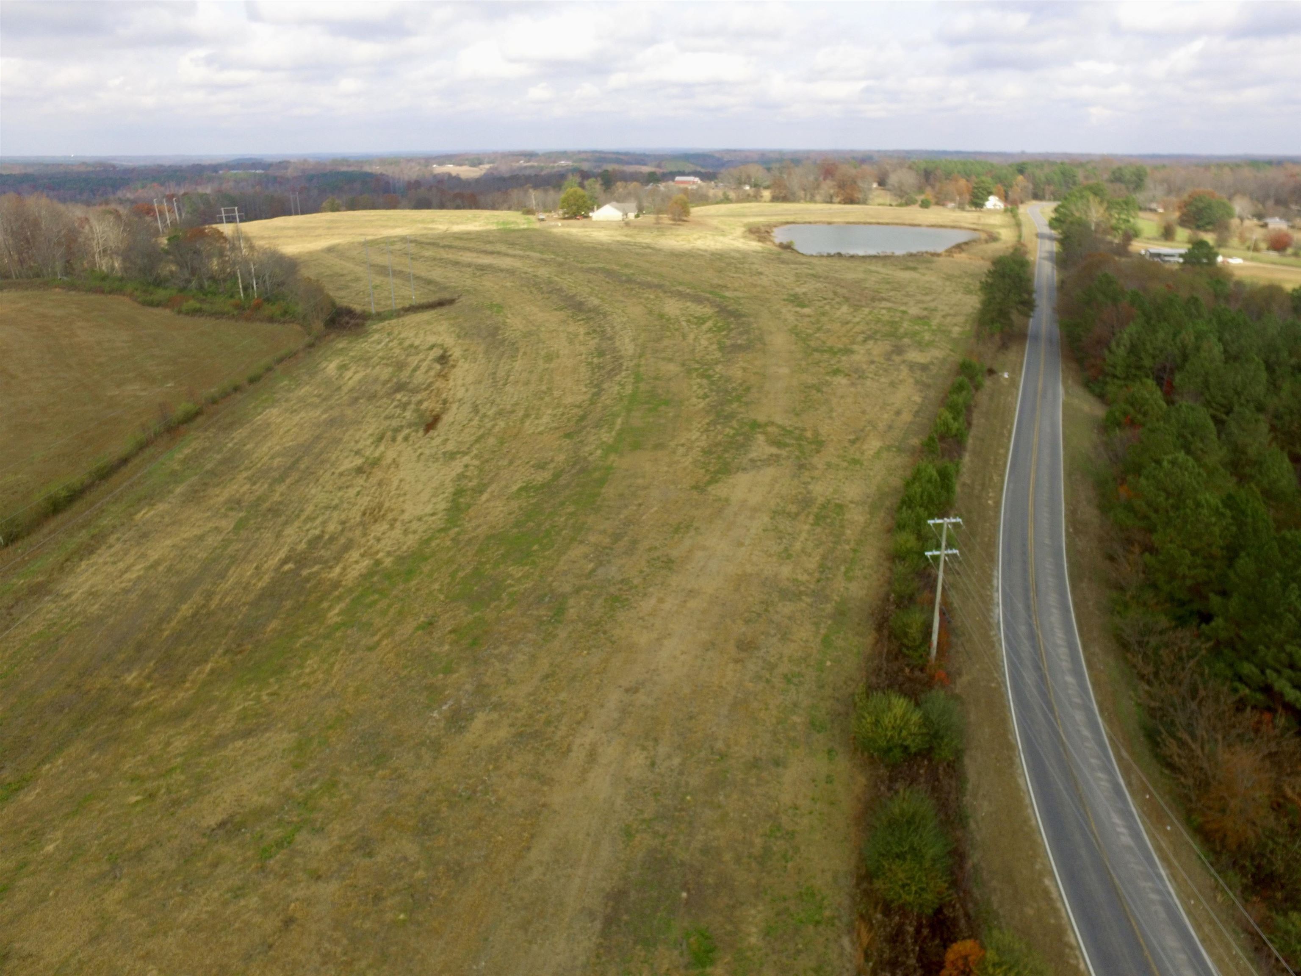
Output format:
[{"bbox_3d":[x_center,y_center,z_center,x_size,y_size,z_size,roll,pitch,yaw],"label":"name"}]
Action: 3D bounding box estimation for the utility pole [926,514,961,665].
[{"bbox_3d":[21.336,7.804,55.485,2.550,12.513,0.500,-6,24,-2],"label":"utility pole"}]

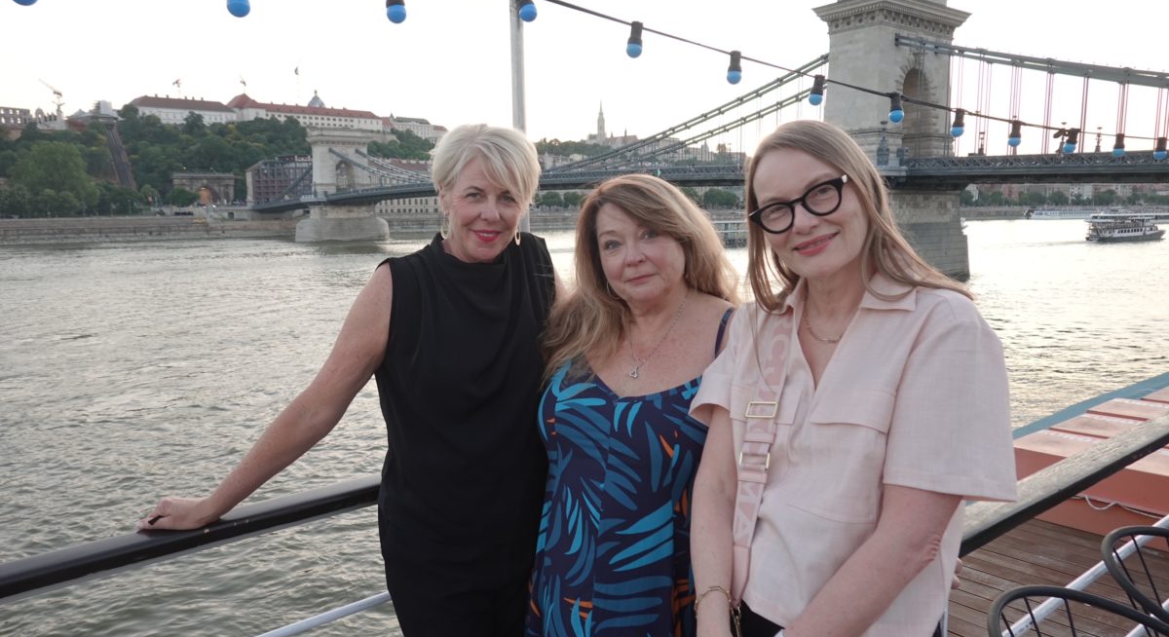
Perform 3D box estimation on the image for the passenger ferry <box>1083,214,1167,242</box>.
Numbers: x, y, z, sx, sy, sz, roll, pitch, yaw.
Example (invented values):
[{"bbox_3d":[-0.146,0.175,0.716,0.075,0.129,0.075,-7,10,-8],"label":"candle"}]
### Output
[{"bbox_3d":[137.482,-22.872,196.970,22.500,6.500,5.300,-3,9,-17],"label":"passenger ferry"}]

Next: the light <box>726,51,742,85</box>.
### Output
[{"bbox_3d":[0.432,-0.723,2.245,0.042,0.092,0.042,2,8,0],"label":"light"}]

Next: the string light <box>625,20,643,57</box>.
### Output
[{"bbox_3d":[0.136,-0.748,2.090,0.042,0.092,0.042,5,8,0],"label":"string light"}]

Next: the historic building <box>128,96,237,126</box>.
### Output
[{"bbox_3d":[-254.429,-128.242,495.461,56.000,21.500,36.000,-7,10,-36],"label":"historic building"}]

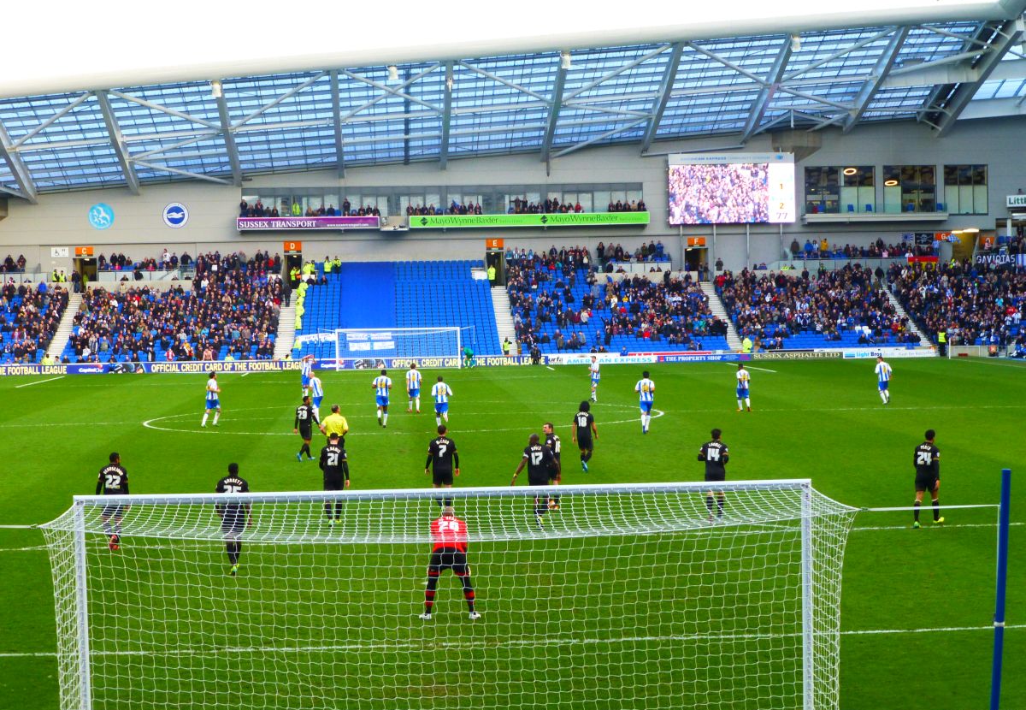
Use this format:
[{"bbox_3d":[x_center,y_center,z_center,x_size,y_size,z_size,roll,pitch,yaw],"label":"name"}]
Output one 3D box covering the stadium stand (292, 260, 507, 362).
[{"bbox_3d":[-7.976,-3.166,141.112,13.442,6.750,17.300,-1,2,-3],"label":"stadium stand"}]

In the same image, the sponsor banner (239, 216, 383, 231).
[{"bbox_3d":[-14.655,-9.420,149.051,10.151,0.858,0.140,-1,2,-3],"label":"sponsor banner"}]

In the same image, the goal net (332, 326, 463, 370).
[{"bbox_3d":[-7.079,-0.393,127.760,7.560,2.560,1.800,-1,2,-3],"label":"goal net"}]

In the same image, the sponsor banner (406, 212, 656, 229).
[{"bbox_3d":[1.240,-9.732,150.000,17.362,0.830,0.140,-1,2,-3],"label":"sponsor banner"}]

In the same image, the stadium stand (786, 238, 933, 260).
[{"bbox_3d":[25.447,-7.743,150.444,10.459,1.600,2.400,-1,2,-3],"label":"stadium stand"}]

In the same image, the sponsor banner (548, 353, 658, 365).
[{"bbox_3d":[5.738,0.275,132.330,7.091,0.602,0.140,-1,2,-3],"label":"sponsor banner"}]

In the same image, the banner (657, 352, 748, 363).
[{"bbox_3d":[12.162,0.200,132.715,5.893,0.509,0.140,-1,2,-3],"label":"banner"}]

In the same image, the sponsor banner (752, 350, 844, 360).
[{"bbox_3d":[18.294,0.077,133.082,5.898,0.477,0.140,-1,2,-3],"label":"sponsor banner"}]

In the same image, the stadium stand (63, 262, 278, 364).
[{"bbox_3d":[-22.527,-2.882,140.249,13.646,6.750,17.300,-1,2,-3],"label":"stadium stand"}]

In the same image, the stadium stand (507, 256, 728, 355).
[{"bbox_3d":[6.603,-3.451,141.977,13.896,6.750,17.300,-1,2,-3],"label":"stadium stand"}]

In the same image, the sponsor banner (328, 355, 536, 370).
[{"bbox_3d":[-5.221,0.457,130.307,13.528,0.680,0.150,-1,2,-3],"label":"sponsor banner"}]

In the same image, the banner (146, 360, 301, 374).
[{"bbox_3d":[-18.068,0.725,129.545,9.656,0.680,0.150,-1,2,-3],"label":"banner"}]

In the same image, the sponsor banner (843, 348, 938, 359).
[{"bbox_3d":[23.969,-0.129,132.037,6.173,0.640,0.150,-1,2,-3],"label":"sponsor banner"}]

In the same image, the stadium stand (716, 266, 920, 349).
[{"bbox_3d":[20.523,-3.300,142.063,12.774,5.950,15.800,-1,2,-3],"label":"stadium stand"}]

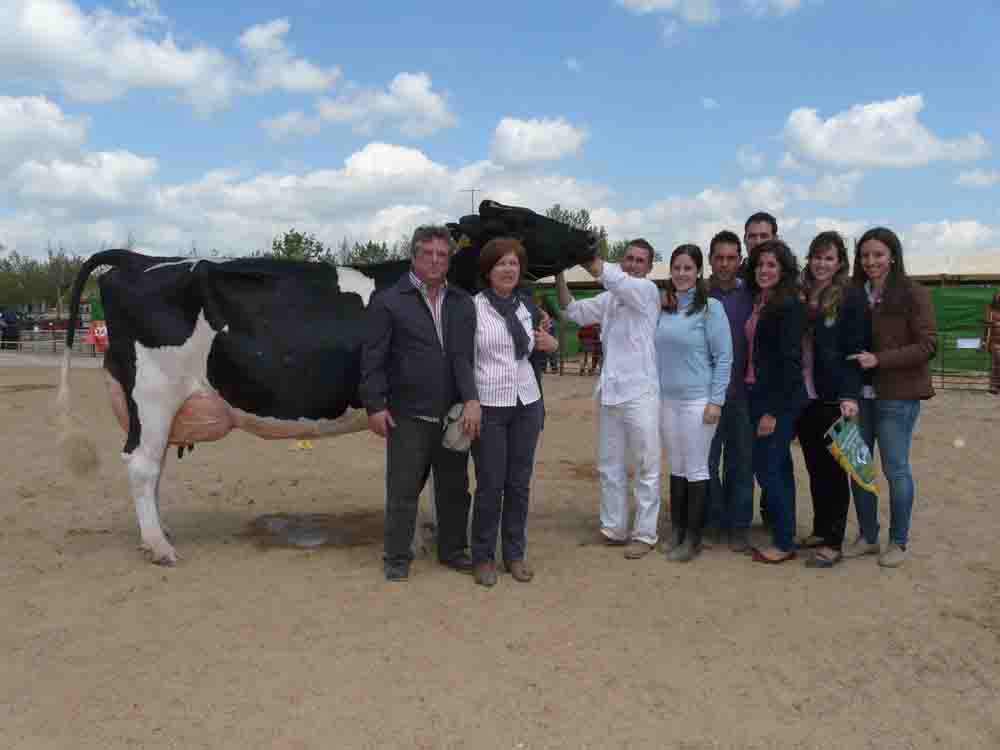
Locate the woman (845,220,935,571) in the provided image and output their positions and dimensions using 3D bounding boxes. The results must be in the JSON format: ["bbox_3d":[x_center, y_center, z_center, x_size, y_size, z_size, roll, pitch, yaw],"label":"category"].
[{"bbox_3d":[2.026,0.103,4.196,0.480,1.719,0.420,2,5,31],"label":"woman"}]

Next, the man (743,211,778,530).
[{"bbox_3d":[1.470,0.008,4.600,0.500,1.853,0.360,1,4,16],"label":"man"}]

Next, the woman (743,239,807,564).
[{"bbox_3d":[1.431,0.131,4.216,0.440,1.660,0.380,3,5,37],"label":"woman"}]

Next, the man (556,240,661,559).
[{"bbox_3d":[0.596,0.116,4.364,0.520,1.669,0.500,2,4,24],"label":"man"}]

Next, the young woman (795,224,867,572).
[{"bbox_3d":[1.705,0.116,4.197,0.460,1.694,0.400,2,5,30],"label":"young woman"}]

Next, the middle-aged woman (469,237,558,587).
[{"bbox_3d":[0.065,0.164,3.902,0.460,1.639,0.380,0,4,-7],"label":"middle-aged woman"}]

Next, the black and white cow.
[{"bbox_3d":[-0.920,-0.016,4.460,2.880,1.920,0.720,0,4,-6],"label":"black and white cow"}]

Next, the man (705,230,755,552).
[{"bbox_3d":[1.265,0.078,4.460,0.500,1.732,0.360,1,4,13],"label":"man"}]

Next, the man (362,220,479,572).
[{"bbox_3d":[-0.389,0.128,3.962,0.600,1.703,0.420,0,4,-7],"label":"man"}]

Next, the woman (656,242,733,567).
[{"bbox_3d":[1.017,0.140,4.272,0.460,1.634,0.360,1,4,19],"label":"woman"}]

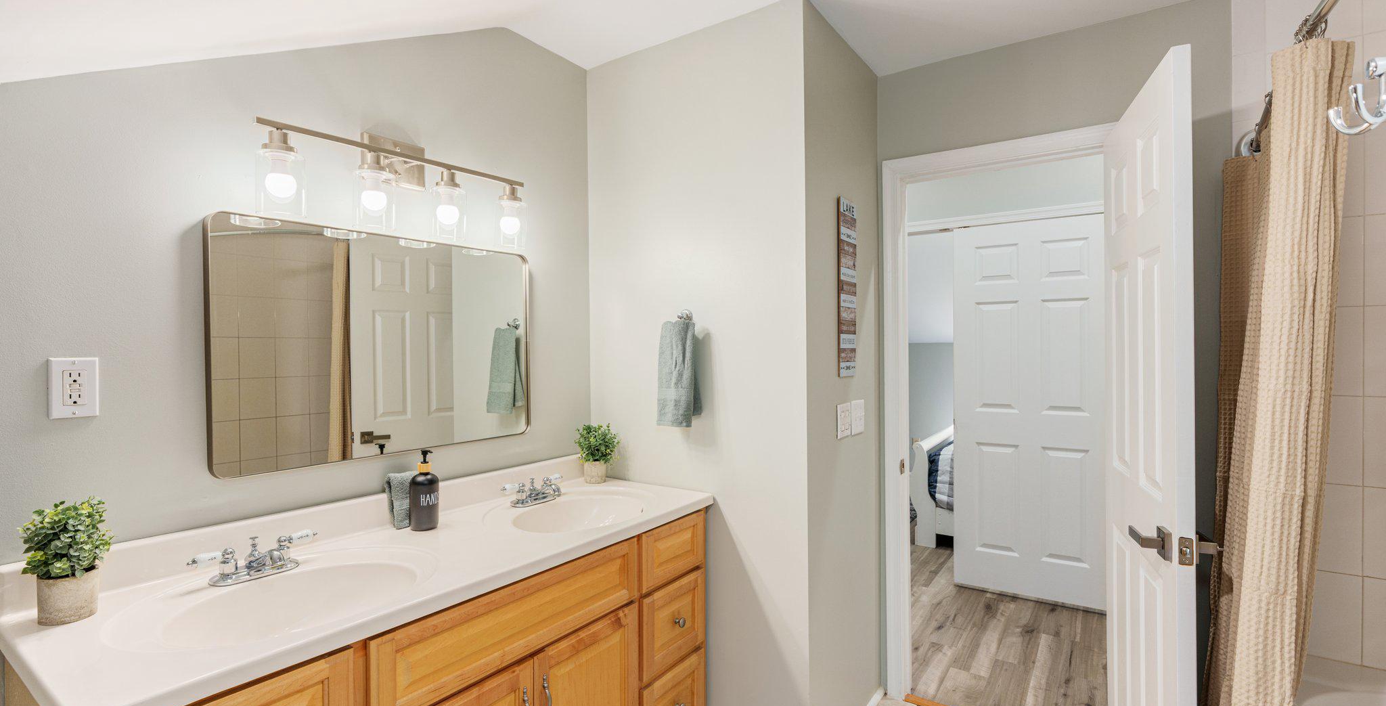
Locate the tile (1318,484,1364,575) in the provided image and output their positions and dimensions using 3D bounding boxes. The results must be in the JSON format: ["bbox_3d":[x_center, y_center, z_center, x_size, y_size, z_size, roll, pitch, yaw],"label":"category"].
[{"bbox_3d":[1.791,0.501,1.781,0.199,0.250,0.009,0,0,34],"label":"tile"}]

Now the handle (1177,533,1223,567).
[{"bbox_3d":[1.171,0.450,1.443,0.093,0.067,0.157,0,0,23],"label":"handle"}]

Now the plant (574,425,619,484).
[{"bbox_3d":[-0.354,0.367,2.264,0.155,0.217,0.155,-1,0,0],"label":"plant"}]

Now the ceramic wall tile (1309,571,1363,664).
[{"bbox_3d":[1.794,0.752,1.782,0.199,0.250,0.009,0,0,34],"label":"ceramic wall tile"}]

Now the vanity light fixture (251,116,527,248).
[{"bbox_3d":[-0.804,-0.469,1.733,0.160,0.277,0.755,0,1,38],"label":"vanity light fixture"}]

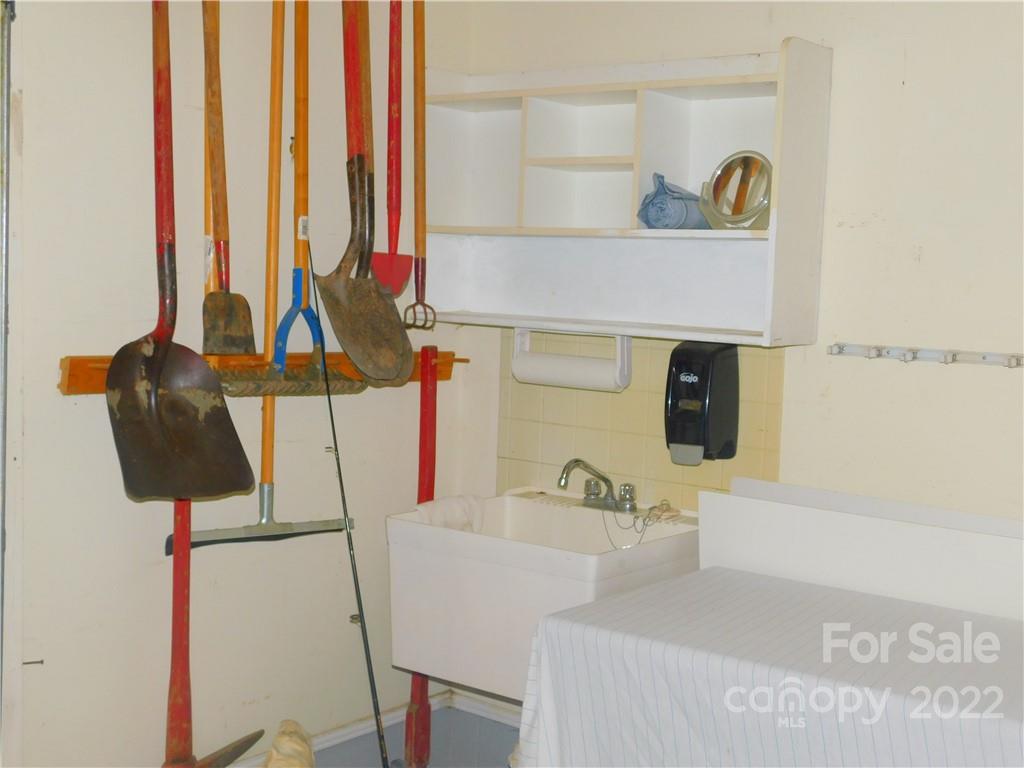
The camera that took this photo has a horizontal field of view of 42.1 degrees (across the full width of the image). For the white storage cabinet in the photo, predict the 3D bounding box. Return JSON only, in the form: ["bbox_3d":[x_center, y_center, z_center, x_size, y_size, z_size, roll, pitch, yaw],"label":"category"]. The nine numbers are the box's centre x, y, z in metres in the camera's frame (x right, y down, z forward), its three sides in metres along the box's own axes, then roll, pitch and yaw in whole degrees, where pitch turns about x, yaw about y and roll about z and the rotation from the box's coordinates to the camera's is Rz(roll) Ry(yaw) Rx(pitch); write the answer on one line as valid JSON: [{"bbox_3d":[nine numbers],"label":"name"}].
[{"bbox_3d":[0.221,-0.460,3.274,1.067,0.668,0.237,6,6,37],"label":"white storage cabinet"}]

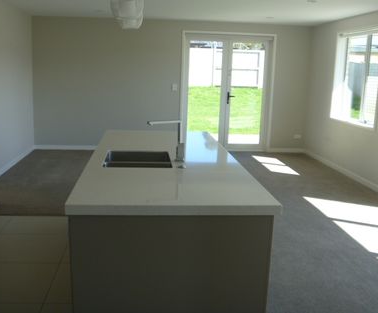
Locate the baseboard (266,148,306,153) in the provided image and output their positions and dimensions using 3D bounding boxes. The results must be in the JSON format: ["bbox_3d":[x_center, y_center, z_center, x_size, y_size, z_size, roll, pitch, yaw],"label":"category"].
[{"bbox_3d":[1.882,-0.108,8.789,0.699,0.070,0.018,1,11,-6],"label":"baseboard"}]

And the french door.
[{"bbox_3d":[0.696,-1.164,8.509,1.681,2.176,0.120,1,11,-6],"label":"french door"}]

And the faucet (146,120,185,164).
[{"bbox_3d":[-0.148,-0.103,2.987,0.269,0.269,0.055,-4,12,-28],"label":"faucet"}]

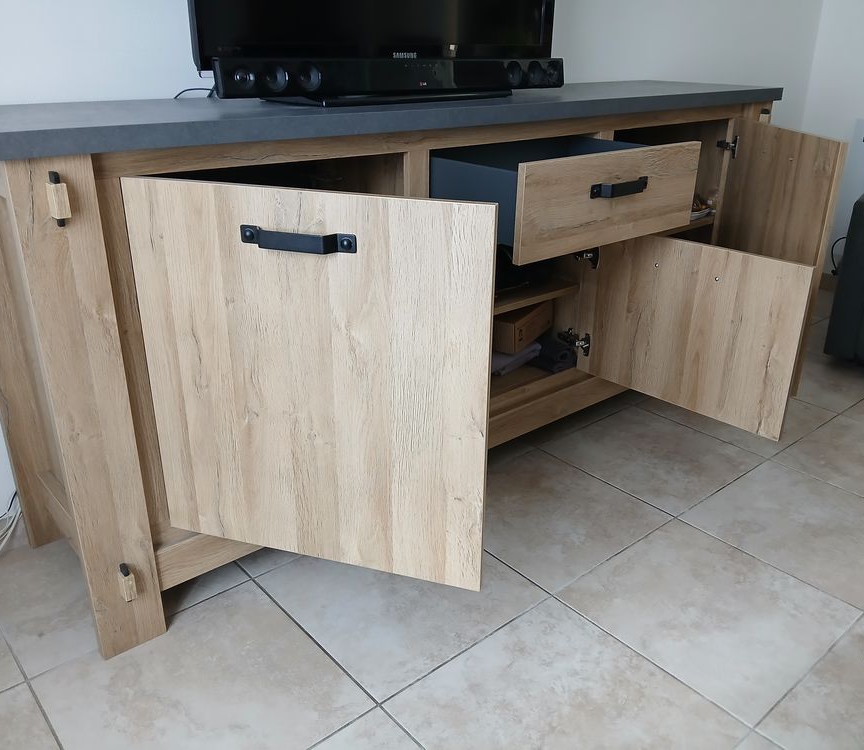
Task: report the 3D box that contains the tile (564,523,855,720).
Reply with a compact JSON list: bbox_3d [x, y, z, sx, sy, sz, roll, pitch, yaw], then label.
[{"bbox_3d":[0.571,0.480,1.560,0.450,0.010,0.446,-18,29,-37],"label":"tile"}]

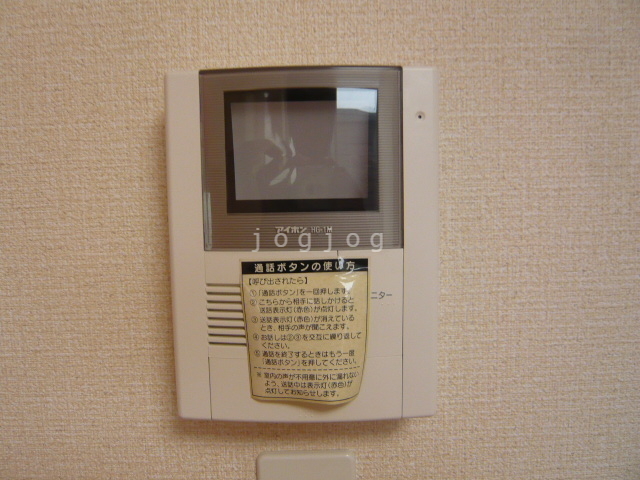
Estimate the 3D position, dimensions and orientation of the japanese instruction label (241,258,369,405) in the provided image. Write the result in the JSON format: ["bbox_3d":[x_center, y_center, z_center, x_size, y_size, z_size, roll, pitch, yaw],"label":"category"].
[{"bbox_3d":[-0.009,0.055,0.315,0.076,0.088,0.009,-1,5,0],"label":"japanese instruction label"}]

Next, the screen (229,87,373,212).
[{"bbox_3d":[-0.011,-0.053,0.310,0.091,0.073,0.010,-1,5,0],"label":"screen"}]

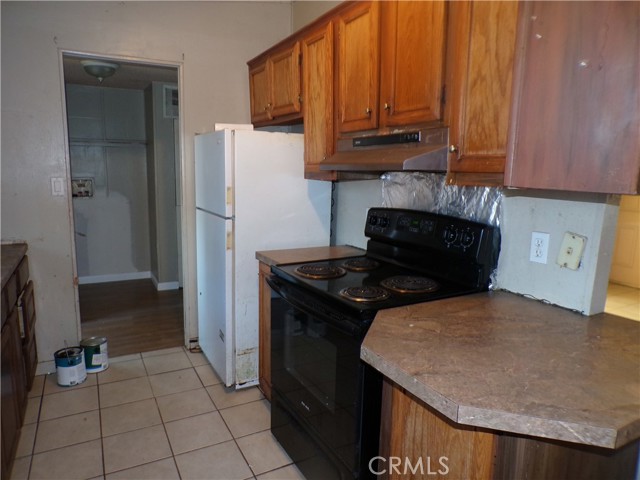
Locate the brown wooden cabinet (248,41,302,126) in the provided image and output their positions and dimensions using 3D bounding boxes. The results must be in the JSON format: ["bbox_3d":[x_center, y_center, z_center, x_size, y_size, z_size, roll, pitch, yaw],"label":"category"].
[{"bbox_3d":[-0.156,-1.033,3.004,0.346,0.439,0.917,-4,11,-28],"label":"brown wooden cabinet"}]

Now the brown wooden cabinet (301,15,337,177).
[{"bbox_3d":[0.156,-0.754,2.469,0.348,0.835,0.382,-4,11,-28],"label":"brown wooden cabinet"}]

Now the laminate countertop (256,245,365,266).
[{"bbox_3d":[-0.030,0.106,2.658,0.612,0.037,0.364,-4,11,-28],"label":"laminate countertop"}]

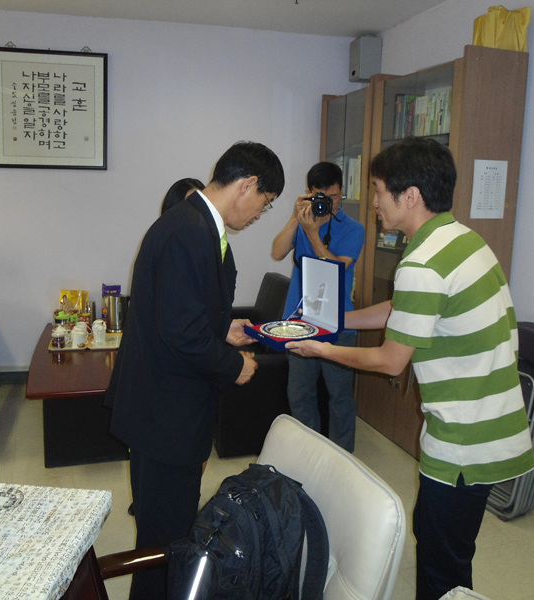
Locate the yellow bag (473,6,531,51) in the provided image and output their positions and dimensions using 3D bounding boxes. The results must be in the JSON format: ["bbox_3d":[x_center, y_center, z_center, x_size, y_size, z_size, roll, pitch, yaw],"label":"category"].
[{"bbox_3d":[1.236,-1.425,3.166,0.300,0.235,0.140,-2,9,-19],"label":"yellow bag"}]

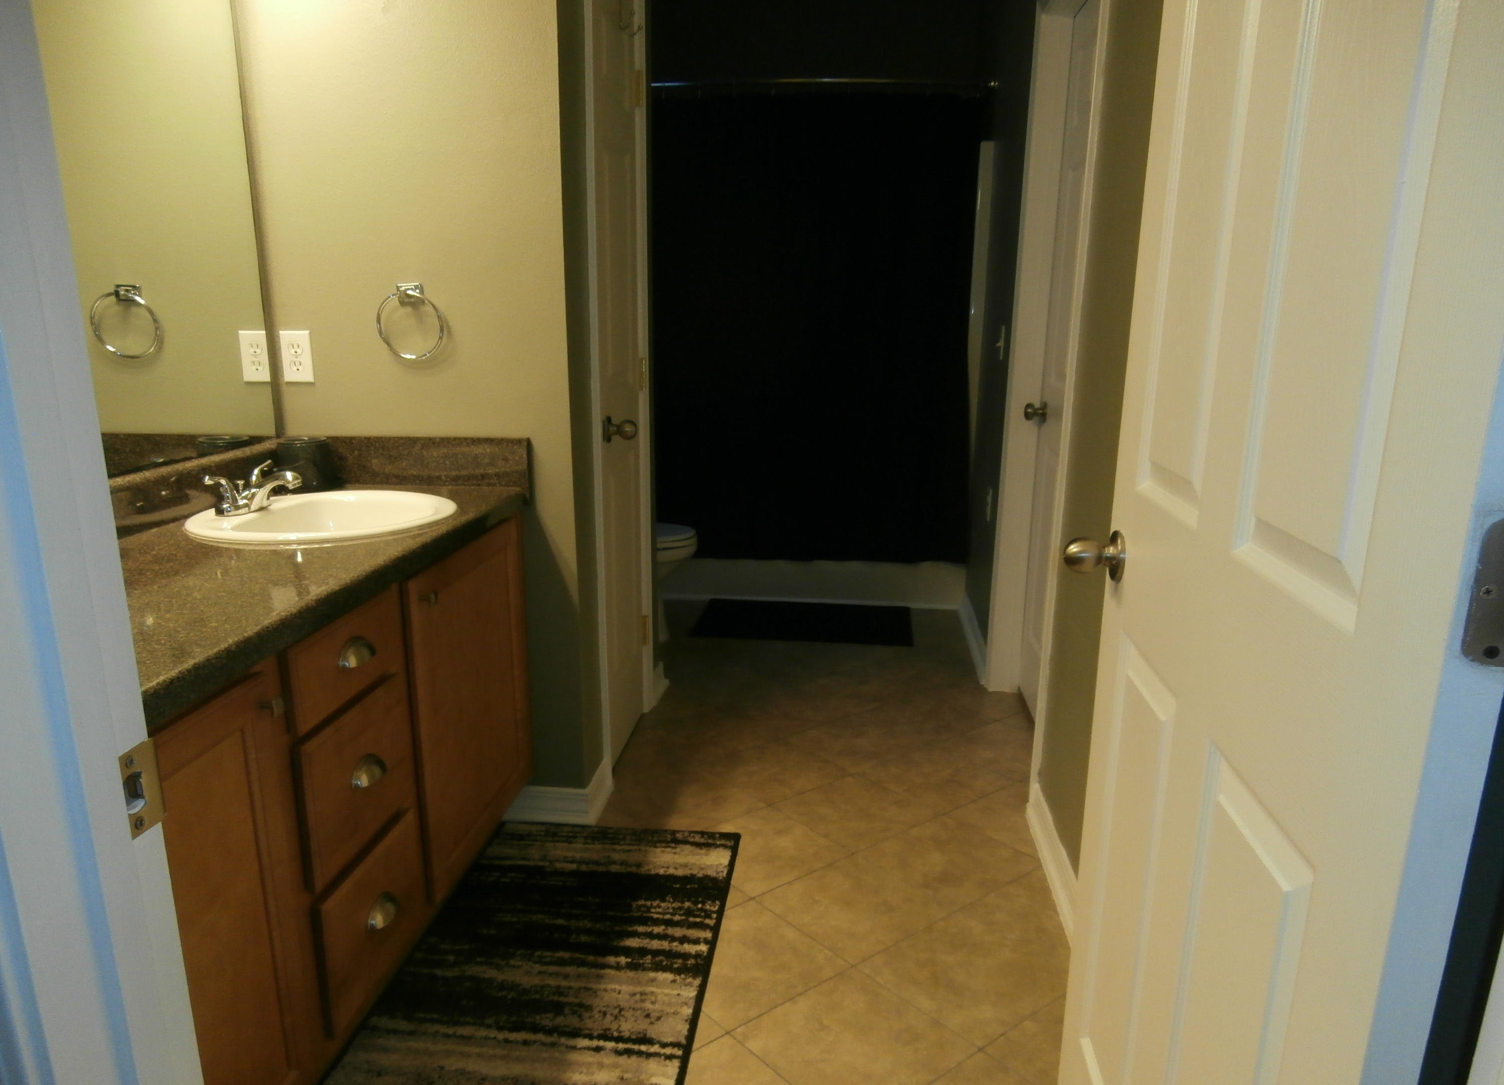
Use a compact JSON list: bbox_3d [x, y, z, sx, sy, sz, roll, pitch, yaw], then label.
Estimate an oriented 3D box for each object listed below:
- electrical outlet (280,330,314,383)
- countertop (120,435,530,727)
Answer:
[{"bbox_3d":[-1.025,-0.419,2.352,0.071,0.115,0.010,2,14,5],"label":"electrical outlet"},{"bbox_3d":[-0.900,0.010,1.702,0.575,0.165,1.430,2,14,7],"label":"countertop"}]

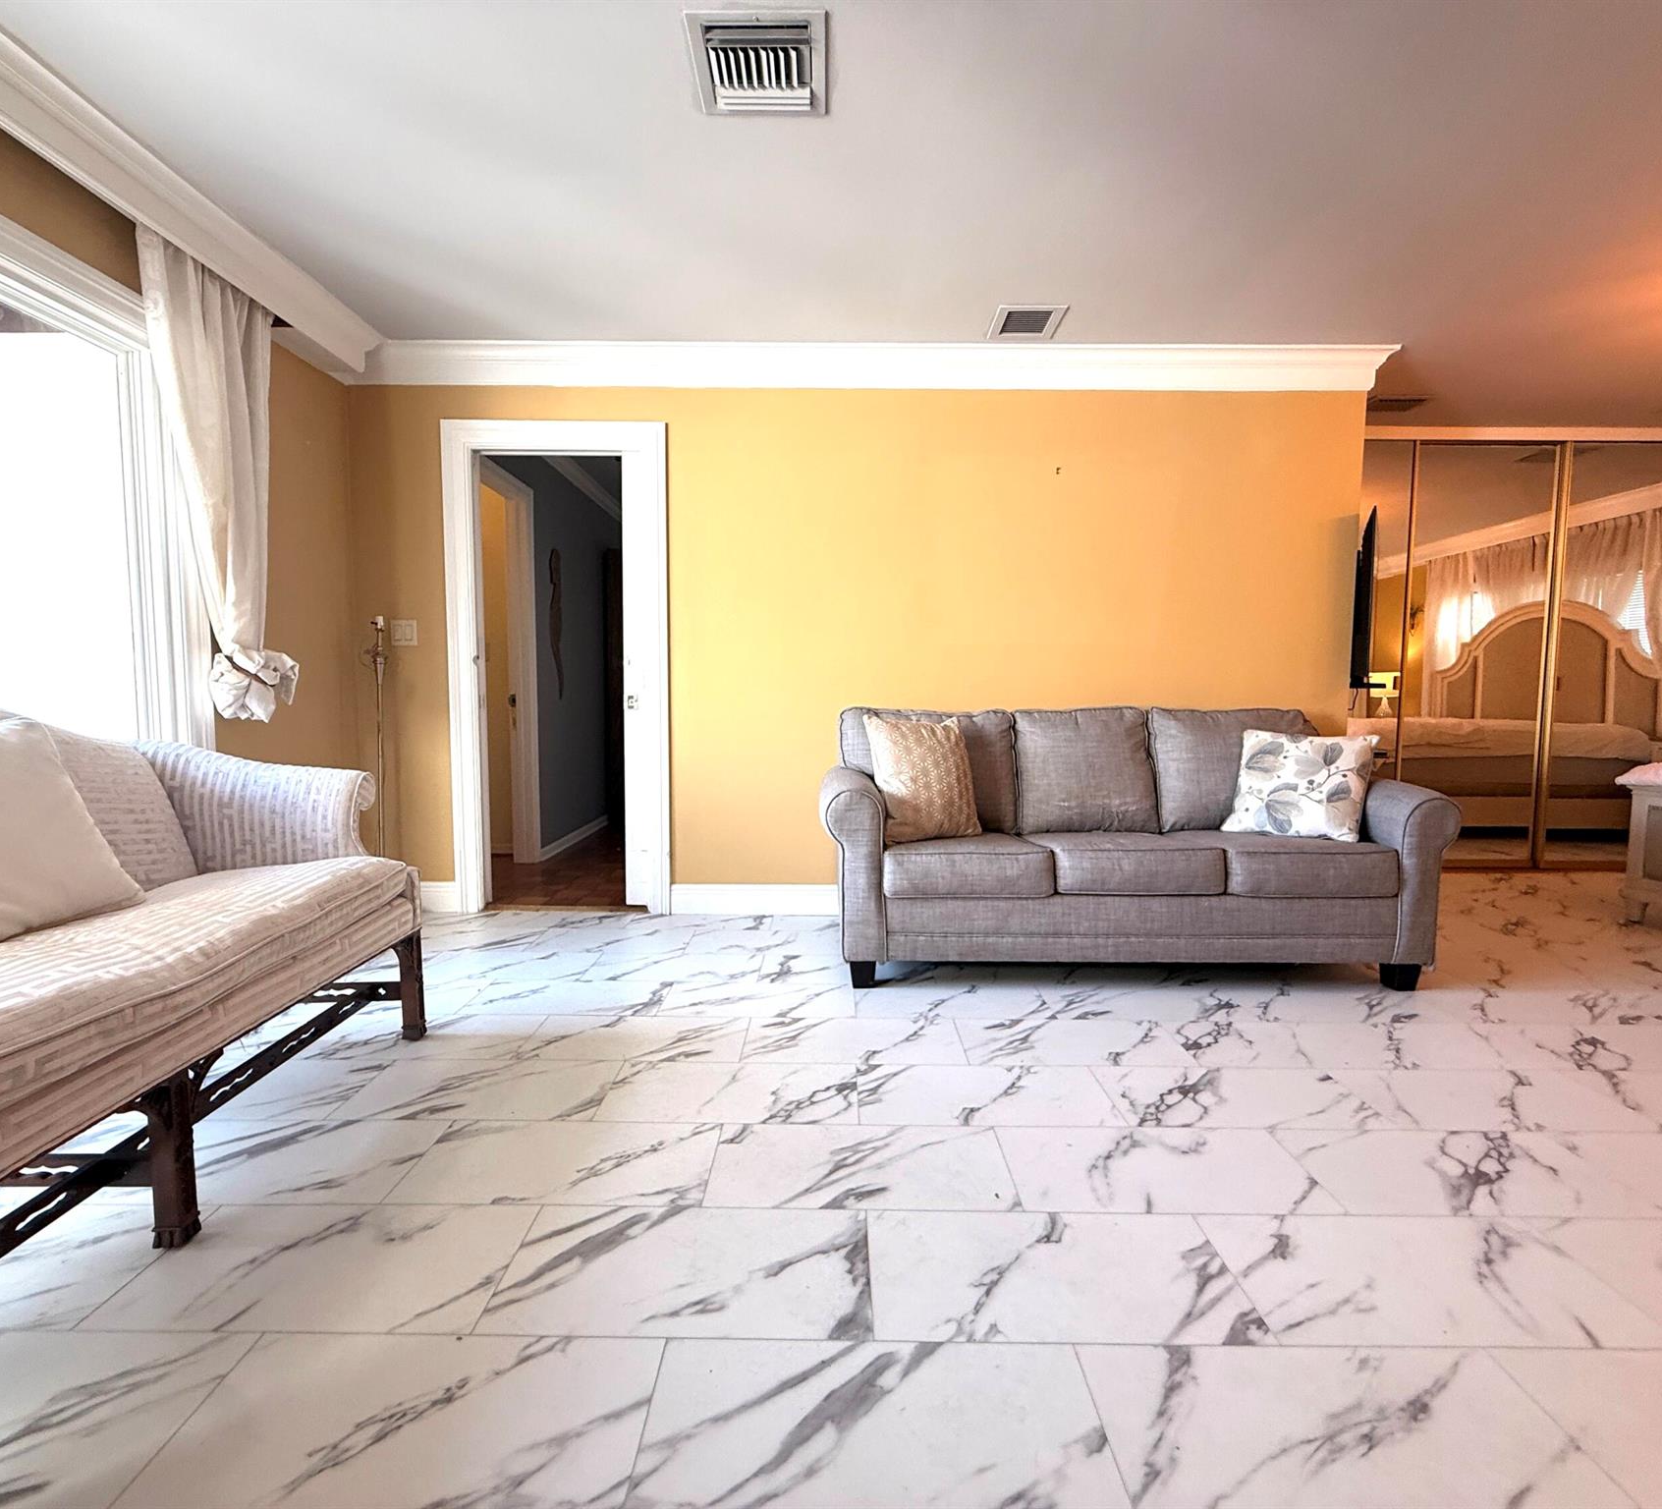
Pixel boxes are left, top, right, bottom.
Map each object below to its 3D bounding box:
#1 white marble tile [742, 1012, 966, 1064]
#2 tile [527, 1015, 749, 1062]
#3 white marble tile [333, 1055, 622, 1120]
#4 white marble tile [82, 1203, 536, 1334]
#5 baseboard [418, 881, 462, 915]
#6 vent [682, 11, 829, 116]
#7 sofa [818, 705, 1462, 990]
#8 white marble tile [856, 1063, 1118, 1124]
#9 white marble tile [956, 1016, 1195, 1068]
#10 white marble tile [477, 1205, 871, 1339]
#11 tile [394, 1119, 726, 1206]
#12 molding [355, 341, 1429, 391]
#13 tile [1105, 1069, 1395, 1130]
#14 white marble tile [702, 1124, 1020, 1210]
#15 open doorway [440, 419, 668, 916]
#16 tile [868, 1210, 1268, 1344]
[{"bbox_3d":[0.064,0.812,2.301,0.610,0.010,0.306,0,4,0],"label":"white marble tile"},{"bbox_3d":[-0.540,0.803,2.292,0.607,0.010,0.305,0,4,0],"label":"tile"},{"bbox_3d":[-0.847,0.827,2.001,0.610,0.010,0.306,0,4,0],"label":"white marble tile"},{"bbox_3d":[-0.841,0.864,1.375,0.607,0.010,0.305,0,4,0],"label":"white marble tile"},{"bbox_3d":[-1.868,0.631,3.615,0.400,0.140,0.018,0,4,0],"label":"baseboard"},{"bbox_3d":[-0.165,-1.617,1.927,0.310,0.030,0.315,0,4,0],"label":"vent"},{"bbox_3d":[1.006,0.294,3.069,2.070,0.925,0.900,0,4,0],"label":"sofa"},{"bbox_3d":[0.371,0.835,1.990,0.610,0.010,0.306,0,4,0],"label":"white marble tile"},{"bbox_3d":[0.670,0.811,2.284,0.607,0.010,0.305,0,4,0],"label":"white marble tile"},{"bbox_3d":[-0.238,0.873,1.380,0.610,0.010,0.306,0,4,0],"label":"white marble tile"},{"bbox_3d":[-0.547,0.850,1.690,0.610,0.010,0.306,0,4,0],"label":"tile"},{"bbox_3d":[0.144,-1.619,3.400,4.400,0.160,0.090,0,4,0],"label":"molding"},{"bbox_3d":[0.975,0.834,1.975,0.607,0.010,0.305,0,4,0],"label":"tile"},{"bbox_3d":[0.062,0.854,1.685,0.610,0.010,0.306,0,4,0],"label":"white marble tile"},{"bbox_3d":[-1.179,-0.354,3.597,0.955,2.125,0.150,0,4,0],"label":"open doorway"},{"bbox_3d":[0.369,0.872,1.367,0.607,0.010,0.305,0,4,0],"label":"tile"}]

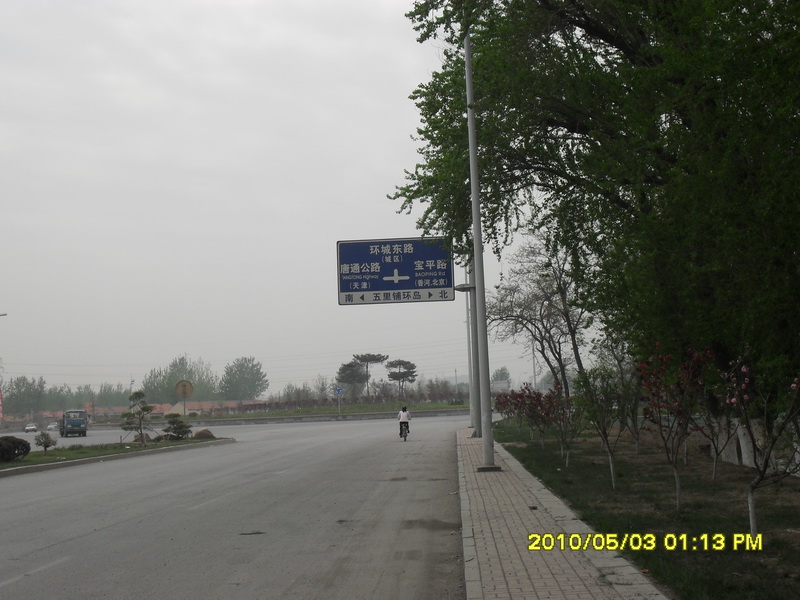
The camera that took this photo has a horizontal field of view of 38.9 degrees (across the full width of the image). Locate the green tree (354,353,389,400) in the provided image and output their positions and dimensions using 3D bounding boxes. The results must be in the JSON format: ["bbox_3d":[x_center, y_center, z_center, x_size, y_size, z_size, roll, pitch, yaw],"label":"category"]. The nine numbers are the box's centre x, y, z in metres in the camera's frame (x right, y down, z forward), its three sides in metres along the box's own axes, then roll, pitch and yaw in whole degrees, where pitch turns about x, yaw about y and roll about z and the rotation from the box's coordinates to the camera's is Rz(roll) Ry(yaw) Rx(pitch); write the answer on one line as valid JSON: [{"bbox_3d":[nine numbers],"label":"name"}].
[{"bbox_3d":[-3.790,10.129,148.000,4.705,6.273,4.705,-2,-5,3],"label":"green tree"}]

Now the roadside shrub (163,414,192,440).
[{"bbox_3d":[-11.789,6.703,60.000,1.590,1.484,1.590,-2,-5,3],"label":"roadside shrub"}]

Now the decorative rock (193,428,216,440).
[{"bbox_3d":[-10.359,7.113,60.000,1.272,0.609,0.950,-2,-5,3],"label":"decorative rock"}]

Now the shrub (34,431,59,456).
[{"bbox_3d":[-13.461,5.440,43.000,0.835,0.968,0.835,-2,-5,3],"label":"shrub"}]

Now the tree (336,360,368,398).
[{"bbox_3d":[-6.175,10.521,148.000,4.248,5.228,4.248,-2,-5,3],"label":"tree"}]

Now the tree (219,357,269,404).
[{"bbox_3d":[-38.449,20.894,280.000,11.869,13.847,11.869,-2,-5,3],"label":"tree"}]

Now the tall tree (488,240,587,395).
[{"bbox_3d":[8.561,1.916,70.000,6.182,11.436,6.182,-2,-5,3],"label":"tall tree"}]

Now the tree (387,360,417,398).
[{"bbox_3d":[0.196,10.423,148.000,4.052,5.424,4.052,-2,-5,3],"label":"tree"}]

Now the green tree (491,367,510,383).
[{"bbox_3d":[30.400,25.371,340.000,6.155,10.809,6.155,-2,-5,3],"label":"green tree"}]

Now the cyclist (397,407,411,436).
[{"bbox_3d":[0.180,5.573,51.000,0.631,1.554,1.700,-2,-5,3],"label":"cyclist"}]

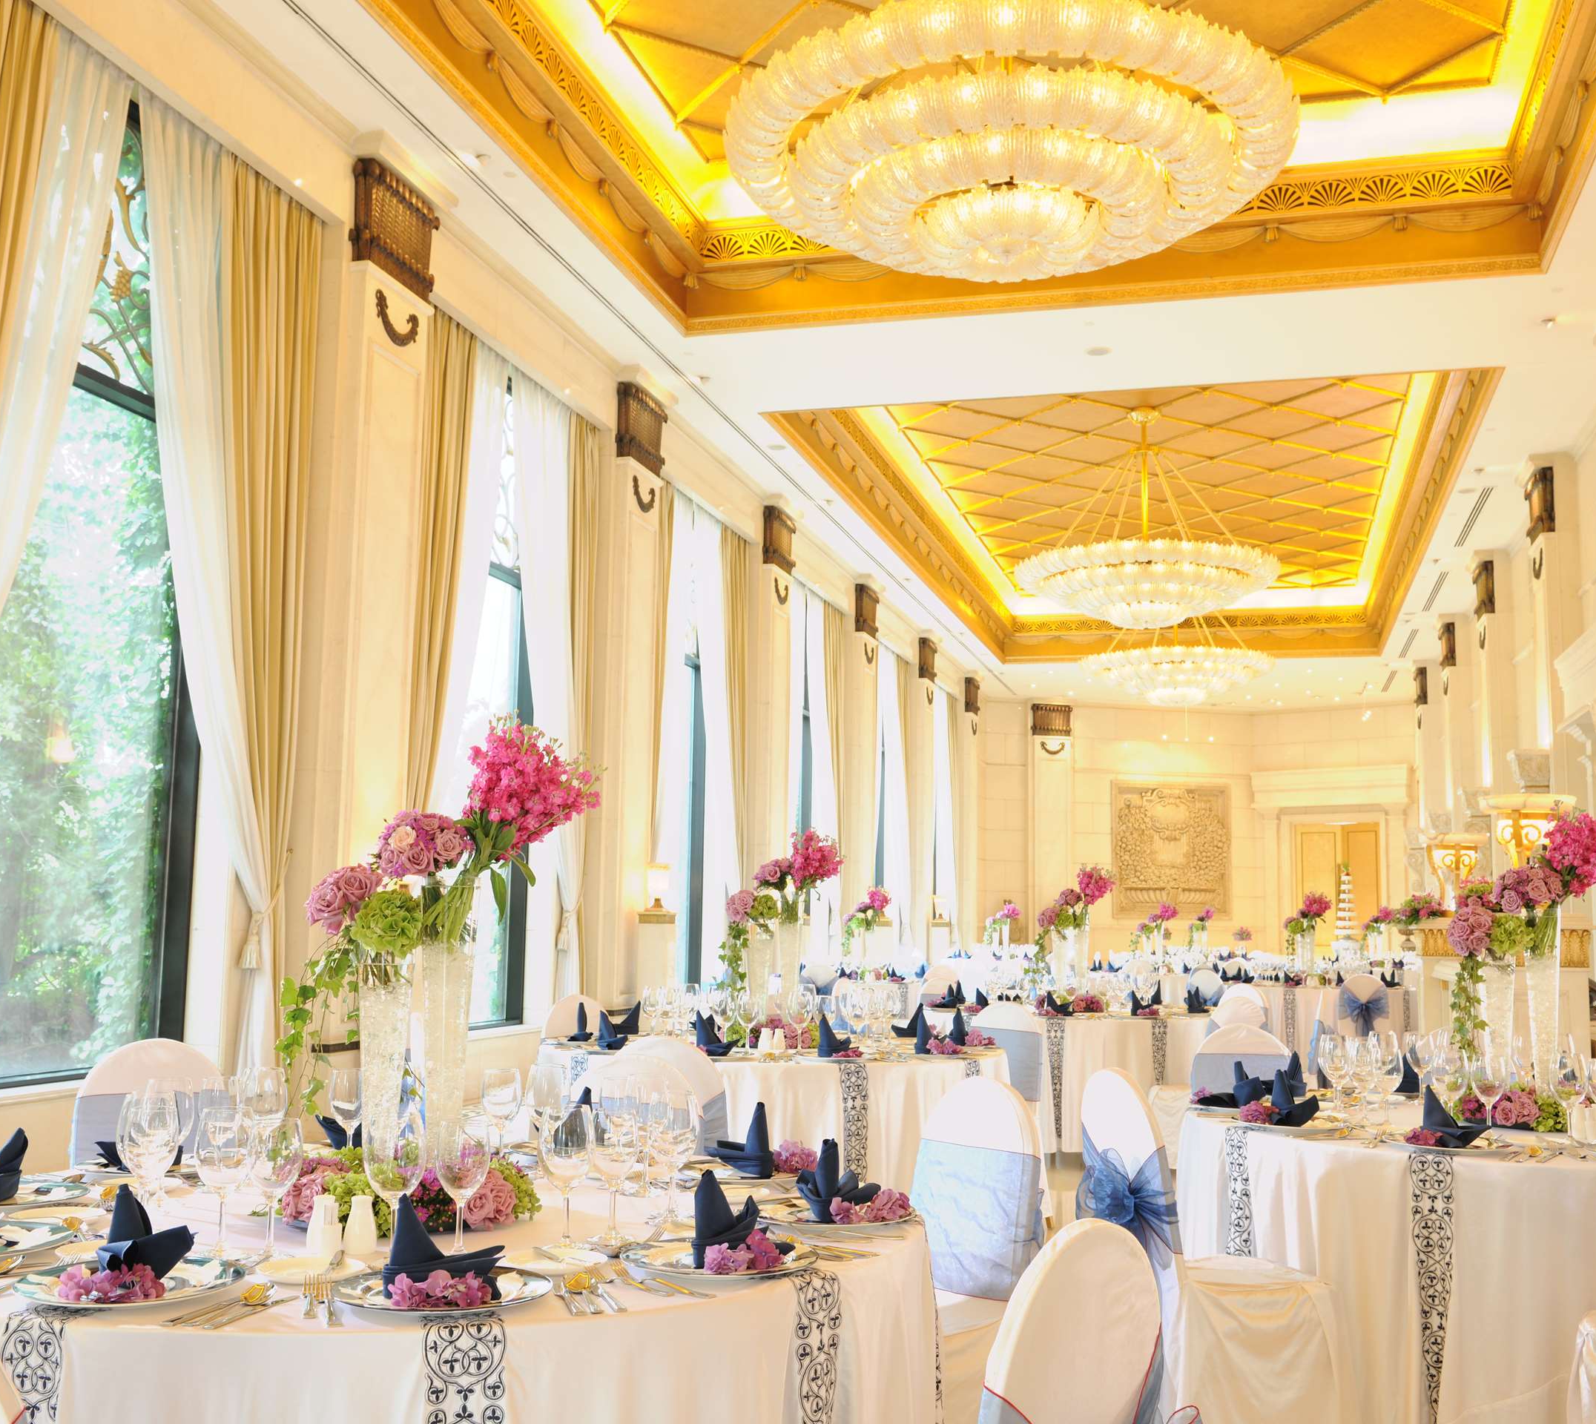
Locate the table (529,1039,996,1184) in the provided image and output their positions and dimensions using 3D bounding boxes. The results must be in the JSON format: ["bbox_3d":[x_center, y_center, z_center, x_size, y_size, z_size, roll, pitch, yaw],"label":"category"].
[{"bbox_3d":[-0.098,1.647,6.572,1.860,0.720,1.860,-1,-7,15],"label":"table"}]

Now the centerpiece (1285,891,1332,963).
[{"bbox_3d":[4.362,1.946,14.696,0.420,0.820,0.320,-1,-7,15],"label":"centerpiece"}]

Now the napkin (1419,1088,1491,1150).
[{"bbox_3d":[1.623,0.990,4.246,0.175,0.150,0.130,-2,-8,21],"label":"napkin"}]

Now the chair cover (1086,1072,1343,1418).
[{"bbox_3d":[0.982,1.331,4.146,0.540,0.950,0.430,3,-7,-17],"label":"chair cover"}]

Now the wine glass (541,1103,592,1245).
[{"bbox_3d":[-0.376,0.760,2.825,0.086,0.220,0.086,1,-7,0],"label":"wine glass"}]

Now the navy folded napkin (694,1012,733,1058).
[{"bbox_3d":[-0.279,1.094,5.843,0.136,0.150,0.108,-1,-7,13],"label":"navy folded napkin"}]

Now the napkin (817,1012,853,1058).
[{"bbox_3d":[0.151,1.266,6.768,0.145,0.175,0.120,1,-7,1],"label":"napkin"}]

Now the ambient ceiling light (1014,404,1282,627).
[{"bbox_3d":[3.987,-2.219,19.666,3.045,2.525,3.045,-1,-7,12],"label":"ambient ceiling light"}]

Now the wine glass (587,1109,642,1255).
[{"bbox_3d":[-0.272,0.692,2.580,0.078,0.203,0.078,1,-7,0],"label":"wine glass"}]

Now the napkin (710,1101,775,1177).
[{"bbox_3d":[-0.103,0.778,3.153,0.100,0.132,0.125,6,-8,-33],"label":"napkin"}]

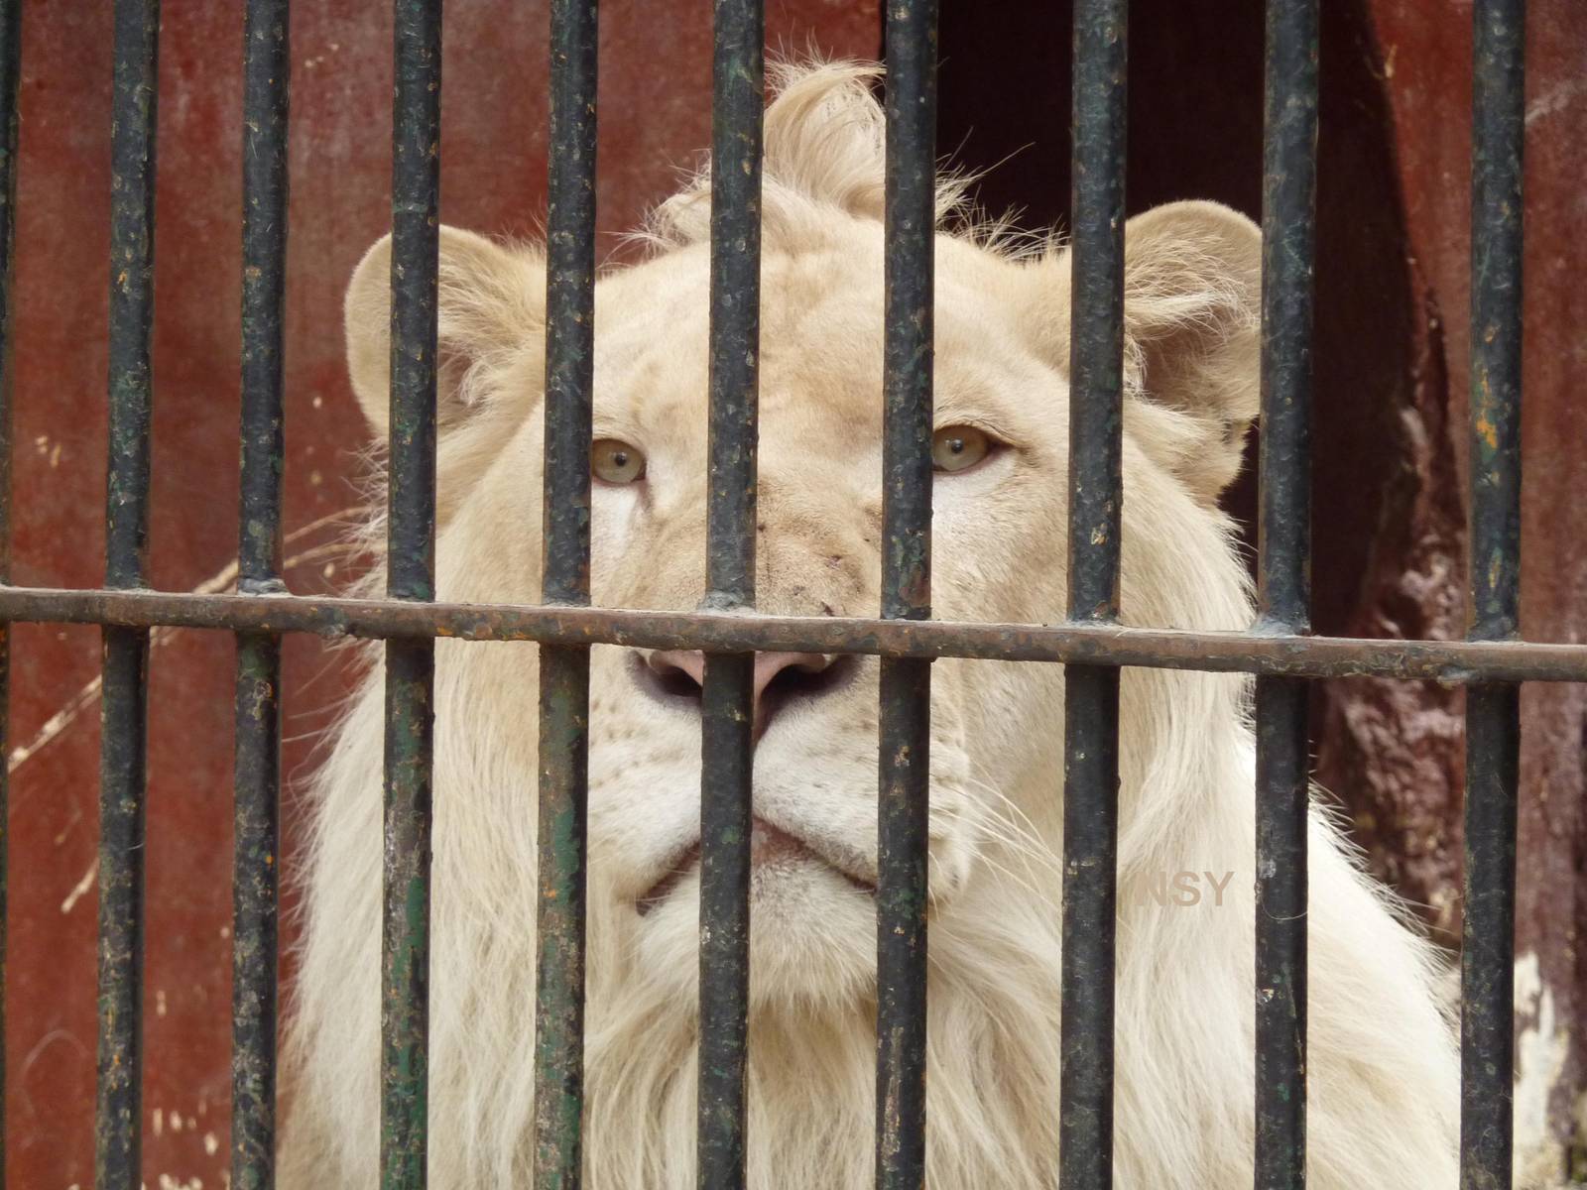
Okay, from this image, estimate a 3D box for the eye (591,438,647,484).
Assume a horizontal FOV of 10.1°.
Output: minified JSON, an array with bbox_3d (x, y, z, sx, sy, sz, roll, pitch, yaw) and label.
[{"bbox_3d":[-0.074,-0.055,3.720,0.027,0.019,0.017,-1,2,6],"label":"eye"}]

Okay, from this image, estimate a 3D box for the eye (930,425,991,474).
[{"bbox_3d":[0.068,-0.060,3.700,0.027,0.019,0.017,-1,2,6],"label":"eye"}]

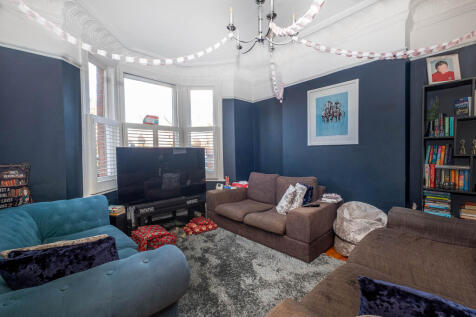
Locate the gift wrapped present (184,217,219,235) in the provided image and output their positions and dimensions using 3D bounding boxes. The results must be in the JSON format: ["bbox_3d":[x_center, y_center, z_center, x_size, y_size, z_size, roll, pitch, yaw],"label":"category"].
[{"bbox_3d":[-0.593,1.072,3.245,0.492,0.114,0.336,-2,2,-28],"label":"gift wrapped present"}]

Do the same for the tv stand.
[{"bbox_3d":[-1.247,0.924,3.539,1.296,0.420,0.396,-1,2,-25],"label":"tv stand"}]

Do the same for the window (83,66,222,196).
[{"bbox_3d":[-1.398,-0.441,3.606,2.351,1.841,0.664,-2,2,-42],"label":"window"}]

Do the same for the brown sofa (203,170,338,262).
[{"bbox_3d":[0.440,0.692,3.162,0.937,0.852,1.981,-2,2,-42],"label":"brown sofa"}]

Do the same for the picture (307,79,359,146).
[{"bbox_3d":[1.349,-0.622,2.879,0.030,0.864,0.724,-2,2,-42],"label":"picture"}]

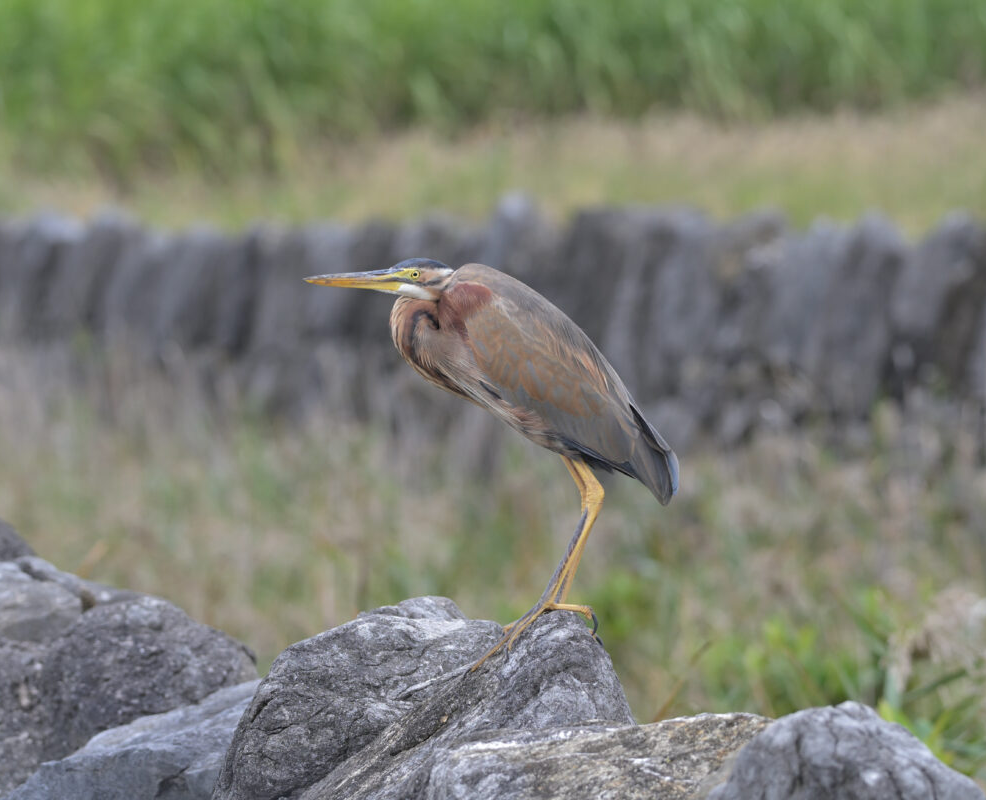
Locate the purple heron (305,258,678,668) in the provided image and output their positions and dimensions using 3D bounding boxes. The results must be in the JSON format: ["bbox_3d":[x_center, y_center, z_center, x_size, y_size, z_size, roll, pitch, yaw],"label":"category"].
[{"bbox_3d":[-0.002,0.076,13.100,0.440,0.485,0.160,1,3,13],"label":"purple heron"}]

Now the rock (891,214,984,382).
[{"bbox_3d":[1.279,-0.302,31.800,0.250,0.480,0.300,0,3,0],"label":"rock"}]

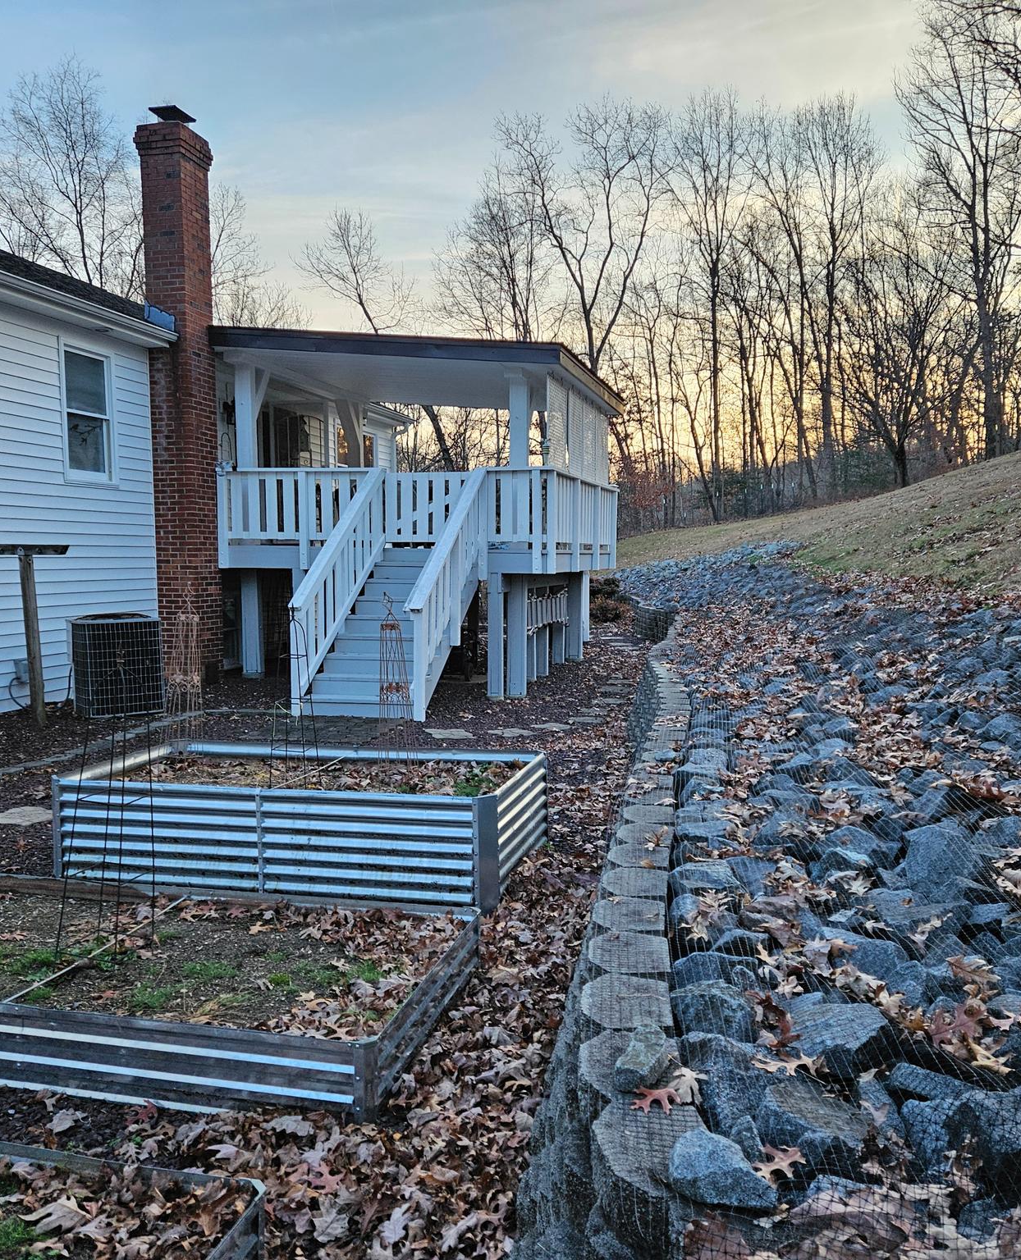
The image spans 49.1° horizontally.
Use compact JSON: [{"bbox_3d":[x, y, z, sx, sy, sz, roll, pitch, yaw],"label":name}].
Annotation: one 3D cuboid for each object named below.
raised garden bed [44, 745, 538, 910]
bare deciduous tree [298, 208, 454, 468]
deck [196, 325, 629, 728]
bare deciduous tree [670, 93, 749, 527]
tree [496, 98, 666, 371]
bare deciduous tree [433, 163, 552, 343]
[{"bbox_3d":[-1.118,1.047,6.370,2.440,0.555,1.270,1,4,14],"label":"raised garden bed"},{"bbox_3d":[-3.749,-7.628,32.704,4.922,9.260,4.676,-1,4,-6],"label":"bare deciduous tree"},{"bbox_3d":[-1.276,-1.526,14.376,4.500,4.350,7.000,1,4,14],"label":"deck"},{"bbox_3d":[8.123,-13.202,45.450,3.367,17.190,3.198,1,4,10],"label":"bare deciduous tree"},{"bbox_3d":[2.549,-11.506,40.514,6.193,15.185,5.883,0,4,4],"label":"tree"},{"bbox_3d":[-0.701,-10.815,42.564,4.554,13.620,4.327,0,4,-1],"label":"bare deciduous tree"}]

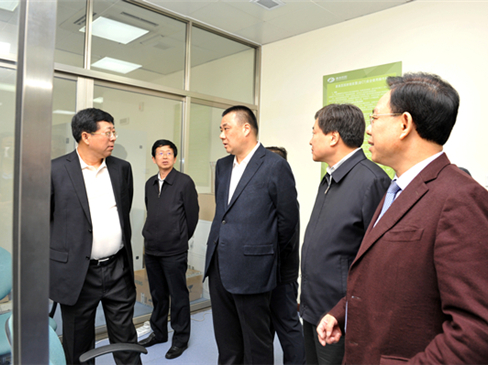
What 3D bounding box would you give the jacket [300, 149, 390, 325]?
[{"bbox_3d":[0.440,0.220,1.510,0.360,0.710,0.540,2,3,-12],"label":"jacket"}]

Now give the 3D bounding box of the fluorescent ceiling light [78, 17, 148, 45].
[{"bbox_3d":[-1.446,-1.695,4.068,0.580,0.060,0.600,0,4,-43],"label":"fluorescent ceiling light"}]

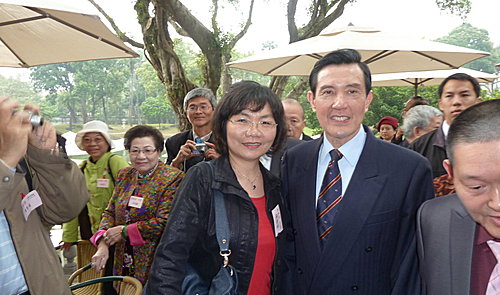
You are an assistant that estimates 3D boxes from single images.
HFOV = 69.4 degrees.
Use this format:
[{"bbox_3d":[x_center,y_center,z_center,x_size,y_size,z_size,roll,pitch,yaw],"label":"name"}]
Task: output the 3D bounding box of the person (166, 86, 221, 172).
[{"bbox_3d":[-0.270,0.524,2.169,0.550,1.730,0.420,0,6,0],"label":"person"}]

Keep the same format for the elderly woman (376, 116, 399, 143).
[{"bbox_3d":[1.370,0.458,3.651,0.500,1.540,0.320,5,8,38],"label":"elderly woman"}]

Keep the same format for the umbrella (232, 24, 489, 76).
[{"bbox_3d":[1.140,-0.124,4.224,2.450,2.570,2.750,2,7,18],"label":"umbrella"}]

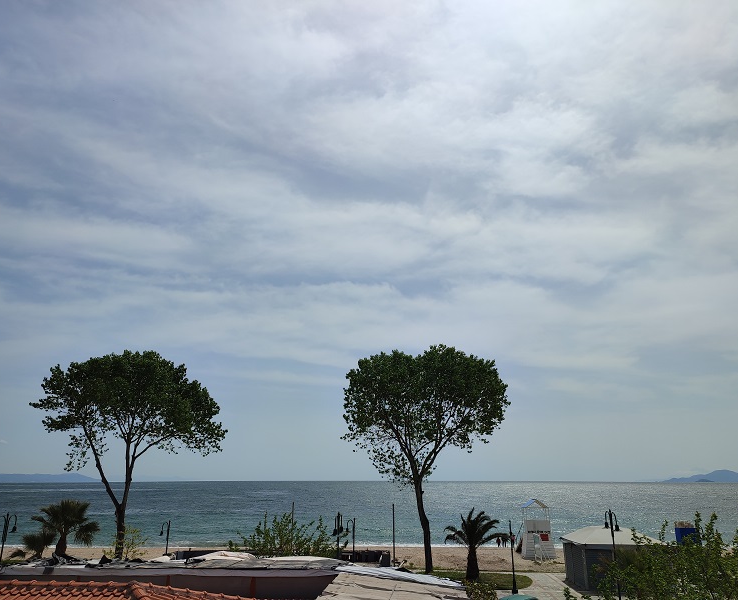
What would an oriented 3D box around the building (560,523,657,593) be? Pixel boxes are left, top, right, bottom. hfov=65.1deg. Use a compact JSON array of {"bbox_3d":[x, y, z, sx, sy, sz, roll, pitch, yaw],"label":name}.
[{"bbox_3d":[16.900,17.520,39.566,6.200,3.712,4.800,-2,-18,5],"label":"building"}]

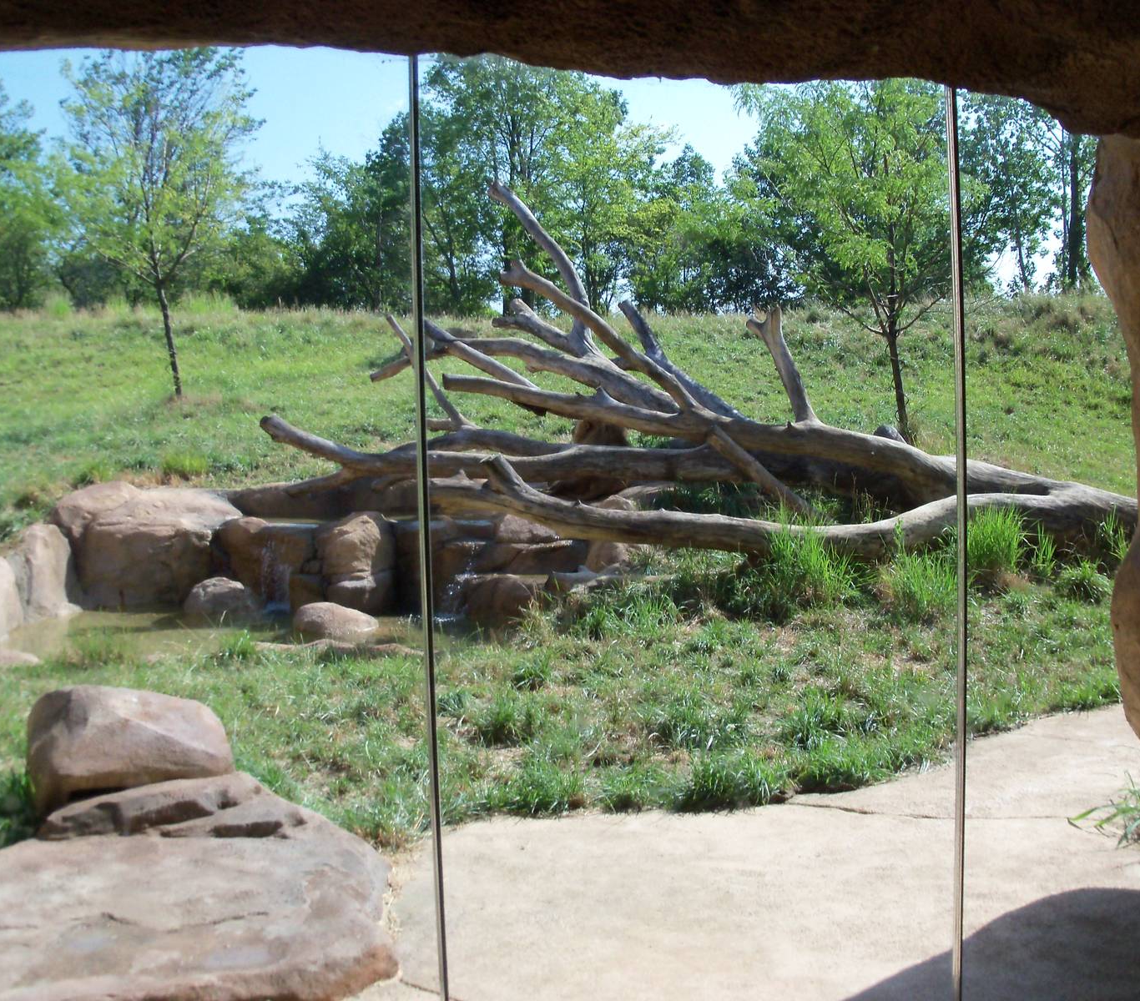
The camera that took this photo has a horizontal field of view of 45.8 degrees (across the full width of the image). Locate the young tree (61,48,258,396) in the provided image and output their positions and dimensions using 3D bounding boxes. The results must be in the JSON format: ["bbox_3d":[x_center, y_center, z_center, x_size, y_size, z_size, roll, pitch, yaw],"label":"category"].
[{"bbox_3d":[-6.035,-4.230,19.800,3.000,5.500,2.900,-1,5,0],"label":"young tree"}]

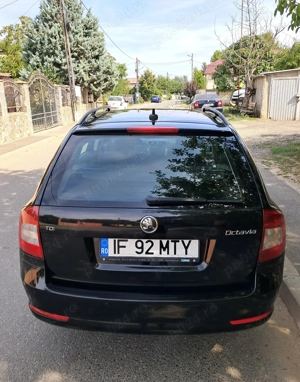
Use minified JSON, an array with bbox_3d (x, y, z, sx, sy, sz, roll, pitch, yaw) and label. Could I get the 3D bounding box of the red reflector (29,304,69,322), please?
[{"bbox_3d":[-0.550,0.657,1.700,0.250,0.042,0.085,5,18,15],"label":"red reflector"}]

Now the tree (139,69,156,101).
[{"bbox_3d":[-0.291,-20.596,60.621,3.700,5.800,3.700,0,17,0],"label":"tree"}]

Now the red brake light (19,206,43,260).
[{"bbox_3d":[-0.693,0.189,1.807,0.210,0.290,0.200,4,18,13],"label":"red brake light"}]

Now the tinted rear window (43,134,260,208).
[{"bbox_3d":[0.013,-0.103,1.705,1.160,0.430,0.090,1,-19,2],"label":"tinted rear window"}]

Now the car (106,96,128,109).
[{"bbox_3d":[-3.281,-8.886,31.794,1.700,1.450,4.200,1,17,5],"label":"car"}]

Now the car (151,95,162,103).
[{"bbox_3d":[1.270,-17.890,60.935,1.680,1.450,4.000,2,17,6],"label":"car"}]

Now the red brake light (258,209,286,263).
[{"bbox_3d":[0.712,0.205,1.754,0.210,0.290,0.200,-2,17,-6],"label":"red brake light"}]

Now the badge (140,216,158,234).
[{"bbox_3d":[-0.003,0.169,1.575,0.090,0.090,0.012,1,7,2],"label":"badge"}]

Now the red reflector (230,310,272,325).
[{"bbox_3d":[0.561,0.696,1.718,0.255,0.040,0.050,-5,18,-14],"label":"red reflector"}]

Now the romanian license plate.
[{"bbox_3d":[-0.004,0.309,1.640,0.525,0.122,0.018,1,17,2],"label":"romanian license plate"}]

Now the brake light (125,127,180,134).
[{"bbox_3d":[0.016,-0.352,1.817,0.305,0.040,0.045,1,17,3],"label":"brake light"}]

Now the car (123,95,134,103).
[{"bbox_3d":[-3.374,-14.311,48.958,1.720,1.500,4.200,1,17,5],"label":"car"}]

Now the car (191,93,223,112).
[{"bbox_3d":[3.533,-5.444,20.189,1.730,1.440,4.500,1,17,3],"label":"car"}]

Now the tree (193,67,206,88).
[{"bbox_3d":[6.658,-13.890,41.760,1.900,5.000,1.900,0,17,0],"label":"tree"}]

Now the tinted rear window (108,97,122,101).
[{"bbox_3d":[-3.121,-8.328,28.303,1.250,0.380,0.300,1,17,3],"label":"tinted rear window"}]

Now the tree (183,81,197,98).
[{"bbox_3d":[5.243,-12.639,41.101,1.900,3.000,1.900,0,17,0],"label":"tree"}]

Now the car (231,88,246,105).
[{"bbox_3d":[9.224,-8.756,29.218,1.800,1.650,4.300,14,22,38],"label":"car"}]

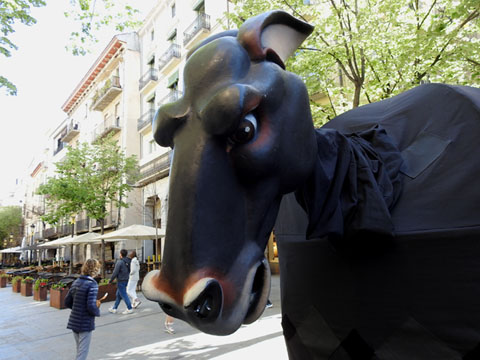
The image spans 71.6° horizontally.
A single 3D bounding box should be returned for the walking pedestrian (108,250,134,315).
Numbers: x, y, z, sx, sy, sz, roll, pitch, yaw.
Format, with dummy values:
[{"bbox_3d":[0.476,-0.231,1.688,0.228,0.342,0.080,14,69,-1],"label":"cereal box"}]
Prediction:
[{"bbox_3d":[-3.429,2.933,9.604,0.680,1.740,0.520,-10,-13,31],"label":"walking pedestrian"}]

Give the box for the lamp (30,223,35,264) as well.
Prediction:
[{"bbox_3d":[-15.997,5.574,25.724,0.450,4.200,0.450,7,-15,-41],"label":"lamp"}]

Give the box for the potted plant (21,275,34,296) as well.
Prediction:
[{"bbox_3d":[-9.757,4.868,15.326,0.420,0.870,0.500,4,-13,-34],"label":"potted plant"}]

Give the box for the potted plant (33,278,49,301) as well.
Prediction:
[{"bbox_3d":[-7.975,4.376,13.347,0.420,0.870,0.500,4,-13,-34],"label":"potted plant"}]

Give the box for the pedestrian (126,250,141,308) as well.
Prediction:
[{"bbox_3d":[-3.317,3.104,10.378,0.580,1.690,0.480,-10,-13,31],"label":"pedestrian"}]

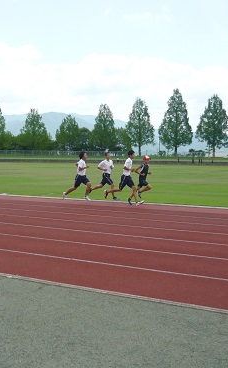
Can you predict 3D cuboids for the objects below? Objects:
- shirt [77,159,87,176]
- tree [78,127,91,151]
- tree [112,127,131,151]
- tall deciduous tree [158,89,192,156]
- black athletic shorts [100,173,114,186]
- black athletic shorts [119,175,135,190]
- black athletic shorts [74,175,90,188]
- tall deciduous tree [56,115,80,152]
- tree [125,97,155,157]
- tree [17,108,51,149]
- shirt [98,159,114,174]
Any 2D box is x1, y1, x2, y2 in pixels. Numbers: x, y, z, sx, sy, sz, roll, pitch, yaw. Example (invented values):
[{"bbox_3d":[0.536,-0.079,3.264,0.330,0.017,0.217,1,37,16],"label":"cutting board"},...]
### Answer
[{"bbox_3d":[-1.102,-0.574,16.350,0.280,0.600,0.420,2,4,28],"label":"shirt"},{"bbox_3d":[-8.079,-11.913,128.000,5.000,7.600,5.000,1,3,0],"label":"tree"},{"bbox_3d":[2.273,-11.834,125.000,5.349,7.087,5.349,1,3,0],"label":"tree"},{"bbox_3d":[15.000,-15.000,114.000,7.900,16.200,7.900,1,3,0],"label":"tall deciduous tree"},{"bbox_3d":[-0.239,-0.147,16.400,0.330,0.450,0.380,2,4,28],"label":"black athletic shorts"},{"bbox_3d":[0.424,-0.032,14.800,0.460,0.490,0.360,2,4,25],"label":"black athletic shorts"},{"bbox_3d":[-1.078,-0.079,16.000,0.470,0.470,0.360,2,4,25],"label":"black athletic shorts"},{"bbox_3d":[-12.131,-13.263,126.000,7.000,10.800,7.000,1,3,0],"label":"tall deciduous tree"},{"bbox_3d":[6.690,-14.340,118.000,7.400,14.800,7.400,1,3,0],"label":"tree"},{"bbox_3d":[-21.431,-13.883,126.000,8.600,12.200,8.600,1,3,0],"label":"tree"},{"bbox_3d":[-0.250,-0.561,15.600,0.300,0.500,0.460,3,4,40],"label":"shirt"}]

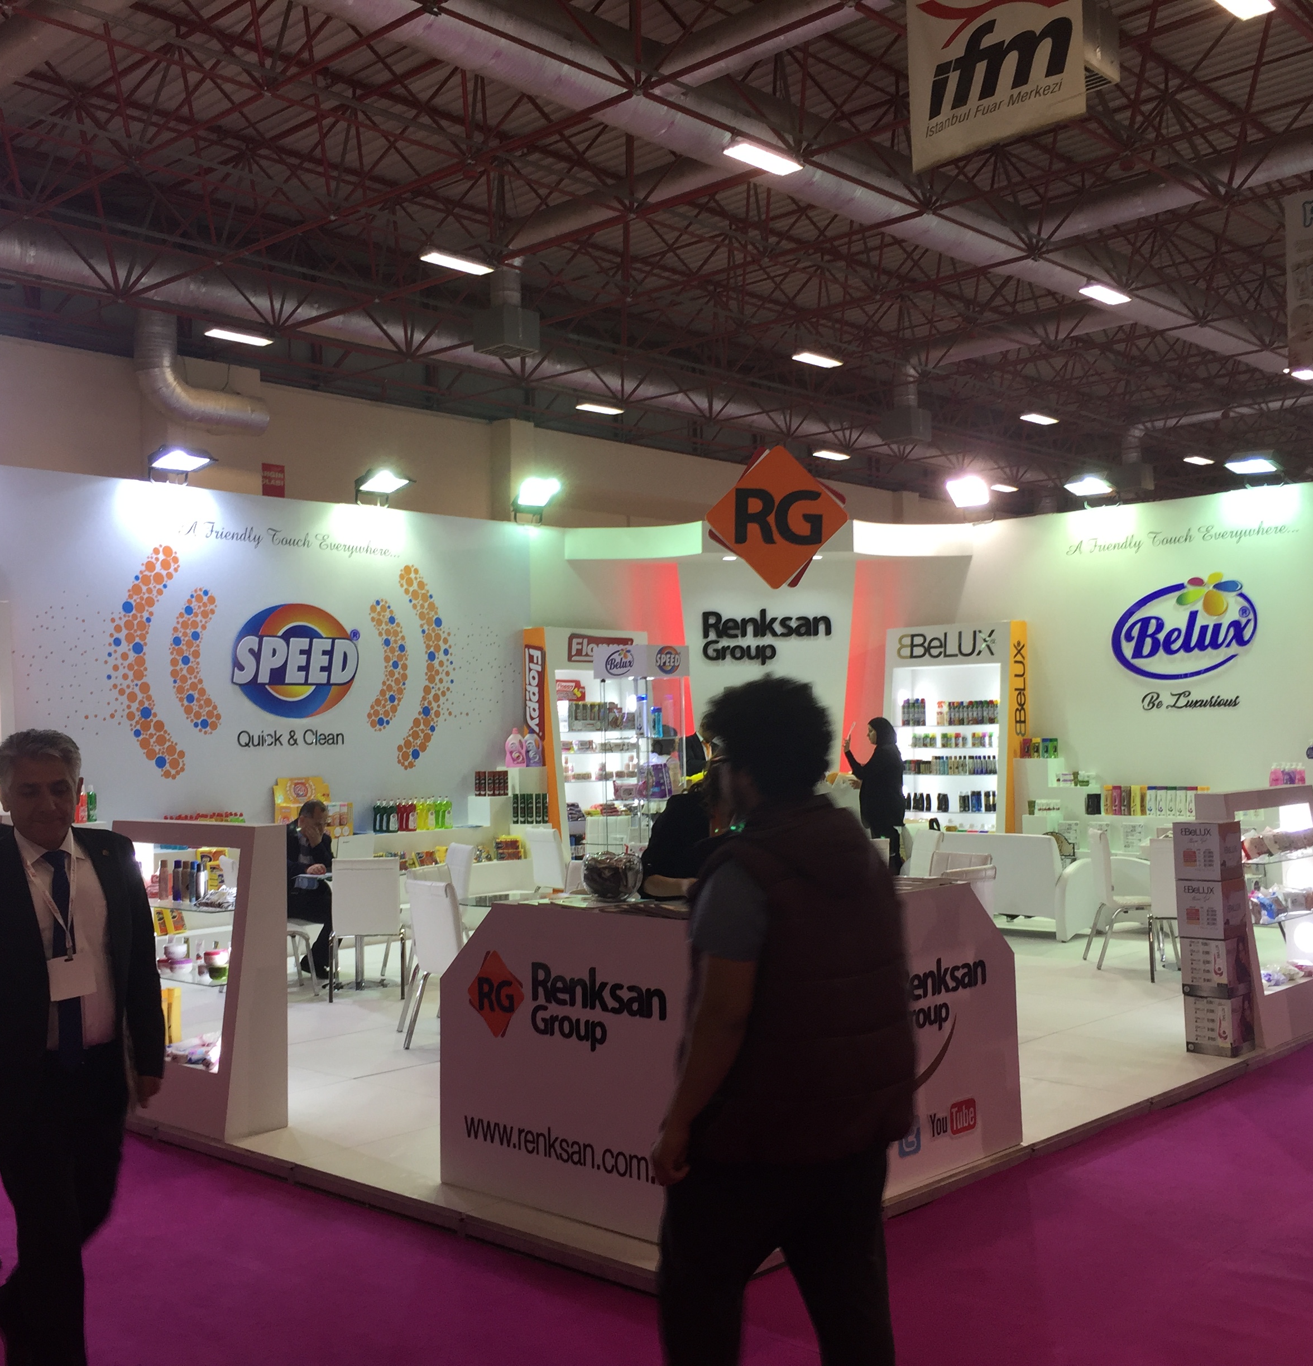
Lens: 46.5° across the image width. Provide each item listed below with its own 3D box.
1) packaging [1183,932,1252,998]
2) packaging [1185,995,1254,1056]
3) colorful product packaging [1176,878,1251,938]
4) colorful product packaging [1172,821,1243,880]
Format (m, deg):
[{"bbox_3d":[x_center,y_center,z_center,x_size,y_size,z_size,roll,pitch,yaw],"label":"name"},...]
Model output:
[{"bbox_3d":[2.815,1.415,7.660,0.223,0.290,0.257,-4,-4,43],"label":"packaging"},{"bbox_3d":[2.822,1.700,7.647,0.223,0.283,0.257,-4,-4,43],"label":"packaging"},{"bbox_3d":[2.788,1.127,7.651,0.250,0.284,0.234,1,-3,-44],"label":"colorful product packaging"},{"bbox_3d":[2.782,0.846,7.685,0.232,0.283,0.255,-3,-3,44],"label":"colorful product packaging"}]

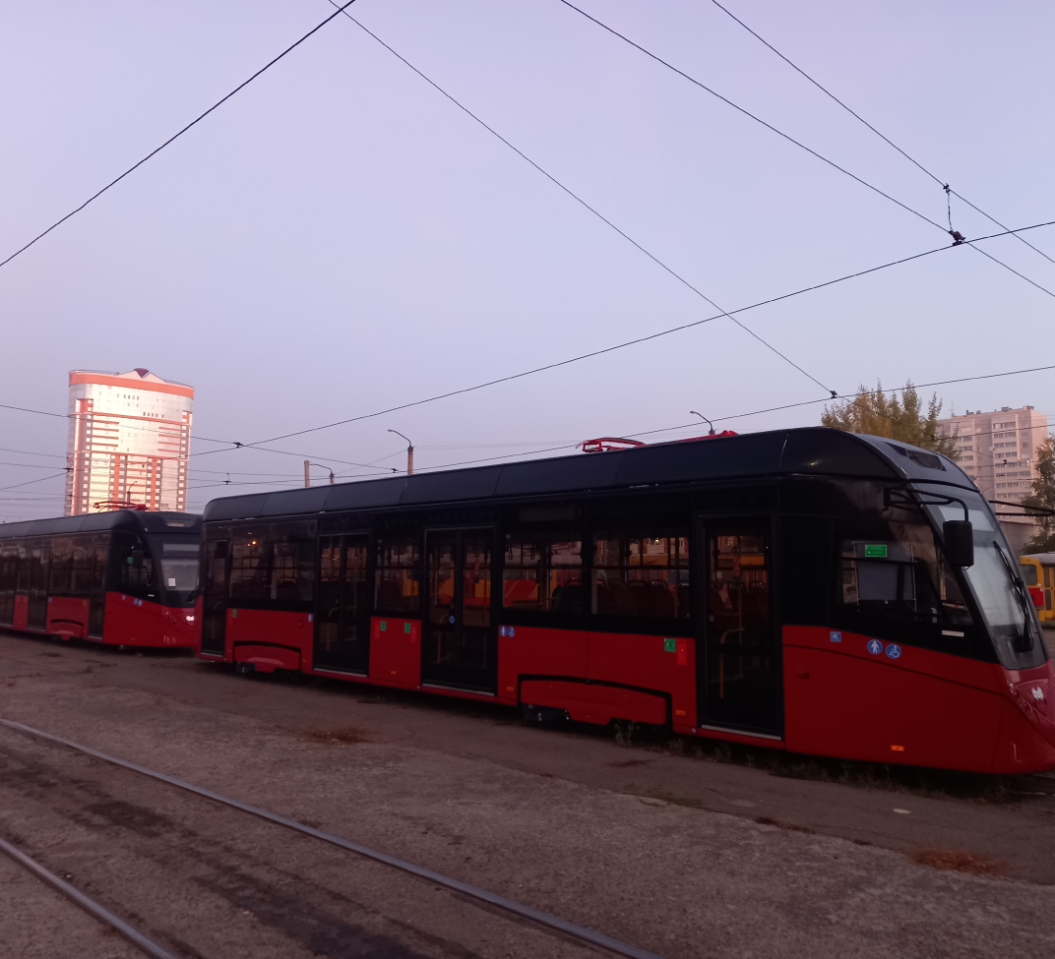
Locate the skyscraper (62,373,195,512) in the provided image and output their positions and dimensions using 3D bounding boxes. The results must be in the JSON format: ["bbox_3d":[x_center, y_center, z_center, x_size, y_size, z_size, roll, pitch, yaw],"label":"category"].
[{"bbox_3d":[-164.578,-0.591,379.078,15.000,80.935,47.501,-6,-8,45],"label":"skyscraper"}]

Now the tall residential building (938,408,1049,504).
[{"bbox_3d":[139.446,5.901,275.494,14.361,50.159,26.596,6,-8,-44],"label":"tall residential building"}]

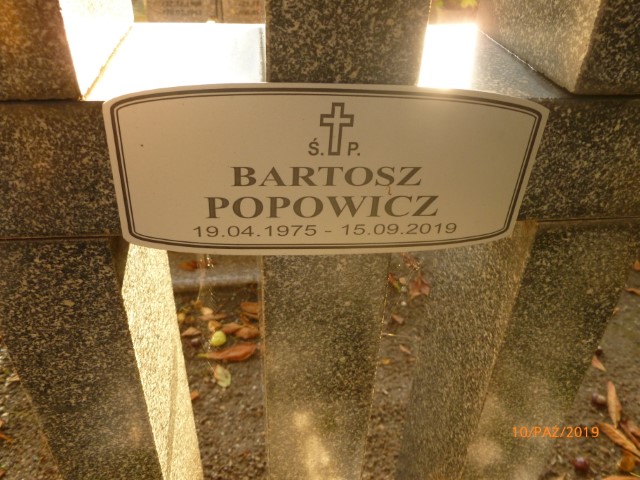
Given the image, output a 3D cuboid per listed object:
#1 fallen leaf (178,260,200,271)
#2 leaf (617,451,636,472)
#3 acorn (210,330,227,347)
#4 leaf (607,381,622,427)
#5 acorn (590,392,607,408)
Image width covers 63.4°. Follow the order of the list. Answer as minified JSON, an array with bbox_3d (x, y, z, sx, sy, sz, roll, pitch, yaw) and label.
[{"bbox_3d":[-0.362,0.071,1.436,0.060,0.018,0.035,-5,34,-10],"label":"fallen leaf"},{"bbox_3d":[0.607,0.439,1.026,0.032,0.015,0.035,1,33,-2],"label":"leaf"},{"bbox_3d":[-0.207,0.201,1.056,0.030,0.029,0.030,2,33,0],"label":"acorn"},{"bbox_3d":[0.652,0.362,1.146,0.032,0.015,0.128,12,34,16],"label":"leaf"},{"bbox_3d":[0.549,0.316,1.021,0.028,0.025,0.026,2,32,0],"label":"acorn"}]

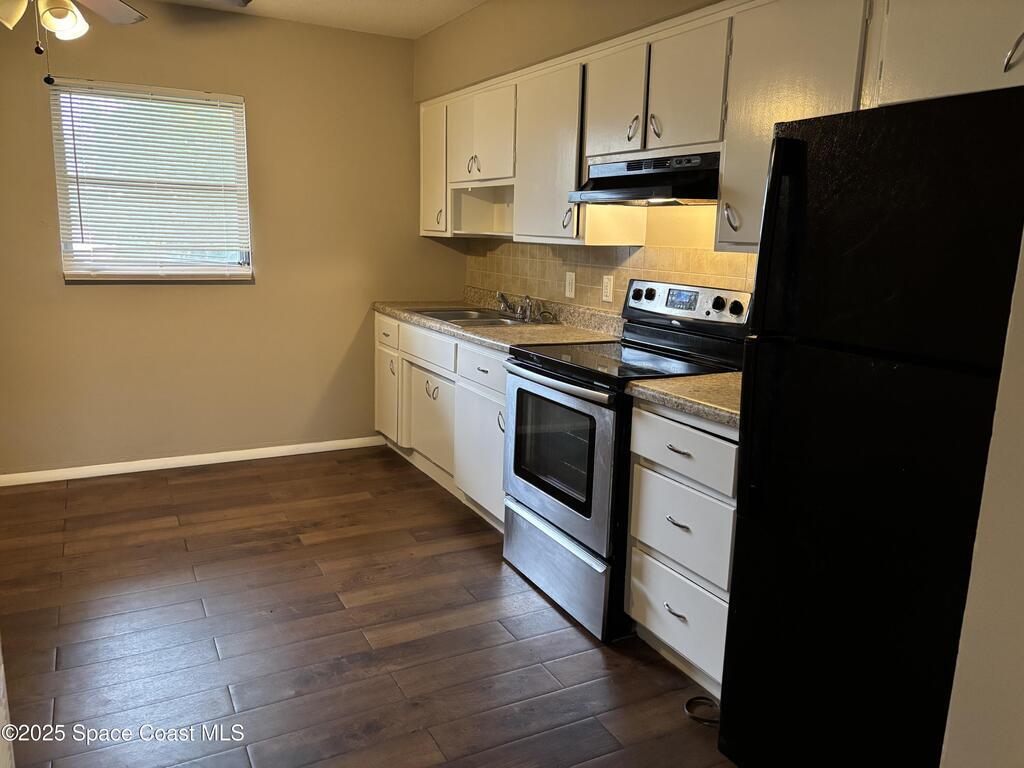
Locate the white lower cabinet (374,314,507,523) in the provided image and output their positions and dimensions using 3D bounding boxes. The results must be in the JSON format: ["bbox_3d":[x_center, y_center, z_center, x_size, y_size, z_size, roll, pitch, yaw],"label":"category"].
[{"bbox_3d":[-0.156,0.071,4.142,0.610,0.780,1.840,-4,13,-28],"label":"white lower cabinet"}]

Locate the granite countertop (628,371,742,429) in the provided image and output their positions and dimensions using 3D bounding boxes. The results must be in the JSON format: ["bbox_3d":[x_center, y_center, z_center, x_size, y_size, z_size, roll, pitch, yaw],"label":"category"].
[{"bbox_3d":[0.761,0.034,2.369,0.637,0.039,0.522,-4,13,-28],"label":"granite countertop"}]

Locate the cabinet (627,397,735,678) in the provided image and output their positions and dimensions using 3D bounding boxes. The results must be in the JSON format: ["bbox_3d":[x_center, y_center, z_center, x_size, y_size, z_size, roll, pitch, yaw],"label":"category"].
[{"bbox_3d":[0.760,0.438,2.457,0.610,0.790,0.515,-4,13,-28],"label":"cabinet"}]

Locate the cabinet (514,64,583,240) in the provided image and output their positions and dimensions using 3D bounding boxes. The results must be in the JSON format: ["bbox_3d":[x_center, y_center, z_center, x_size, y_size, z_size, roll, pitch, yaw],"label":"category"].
[{"bbox_3d":[0.292,-1.007,3.438,0.330,0.745,0.605,-4,13,-28],"label":"cabinet"}]

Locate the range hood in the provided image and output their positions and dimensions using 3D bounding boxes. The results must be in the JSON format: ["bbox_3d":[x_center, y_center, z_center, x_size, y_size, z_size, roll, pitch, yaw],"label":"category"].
[{"bbox_3d":[0.576,-0.742,2.841,0.420,0.150,0.756,-4,13,-28],"label":"range hood"}]

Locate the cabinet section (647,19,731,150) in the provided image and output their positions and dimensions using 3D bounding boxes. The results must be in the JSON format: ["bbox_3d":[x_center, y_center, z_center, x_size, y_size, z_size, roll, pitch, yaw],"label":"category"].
[{"bbox_3d":[0.732,-1.014,2.698,0.337,0.385,0.400,-4,13,-28],"label":"cabinet section"}]

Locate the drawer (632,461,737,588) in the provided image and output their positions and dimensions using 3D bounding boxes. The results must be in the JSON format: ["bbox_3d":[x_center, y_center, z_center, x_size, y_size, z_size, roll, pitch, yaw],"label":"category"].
[{"bbox_3d":[0.694,0.402,2.400,0.455,0.241,0.447,-4,13,-28],"label":"drawer"}]

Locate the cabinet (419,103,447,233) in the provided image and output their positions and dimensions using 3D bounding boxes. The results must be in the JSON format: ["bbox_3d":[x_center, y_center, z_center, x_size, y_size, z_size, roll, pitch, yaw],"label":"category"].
[{"bbox_3d":[-0.322,-1.265,4.566,0.330,0.755,0.445,-4,13,-28],"label":"cabinet"}]

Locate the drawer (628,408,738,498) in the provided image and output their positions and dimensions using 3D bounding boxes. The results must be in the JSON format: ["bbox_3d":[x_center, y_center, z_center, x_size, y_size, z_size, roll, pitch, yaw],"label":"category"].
[{"bbox_3d":[0.689,0.176,2.376,0.455,0.141,0.460,-4,13,-28],"label":"drawer"}]

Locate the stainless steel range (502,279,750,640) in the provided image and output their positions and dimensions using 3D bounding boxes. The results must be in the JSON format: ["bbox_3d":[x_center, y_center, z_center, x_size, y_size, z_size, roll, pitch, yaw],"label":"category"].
[{"bbox_3d":[0.411,0.216,2.975,0.675,1.183,0.754,-4,13,-28],"label":"stainless steel range"}]

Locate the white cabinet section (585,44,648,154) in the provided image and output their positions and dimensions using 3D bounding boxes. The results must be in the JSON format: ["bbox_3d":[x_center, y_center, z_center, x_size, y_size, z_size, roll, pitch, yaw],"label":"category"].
[{"bbox_3d":[0.542,-1.088,3.044,0.337,0.385,0.397,-4,13,-28],"label":"white cabinet section"}]

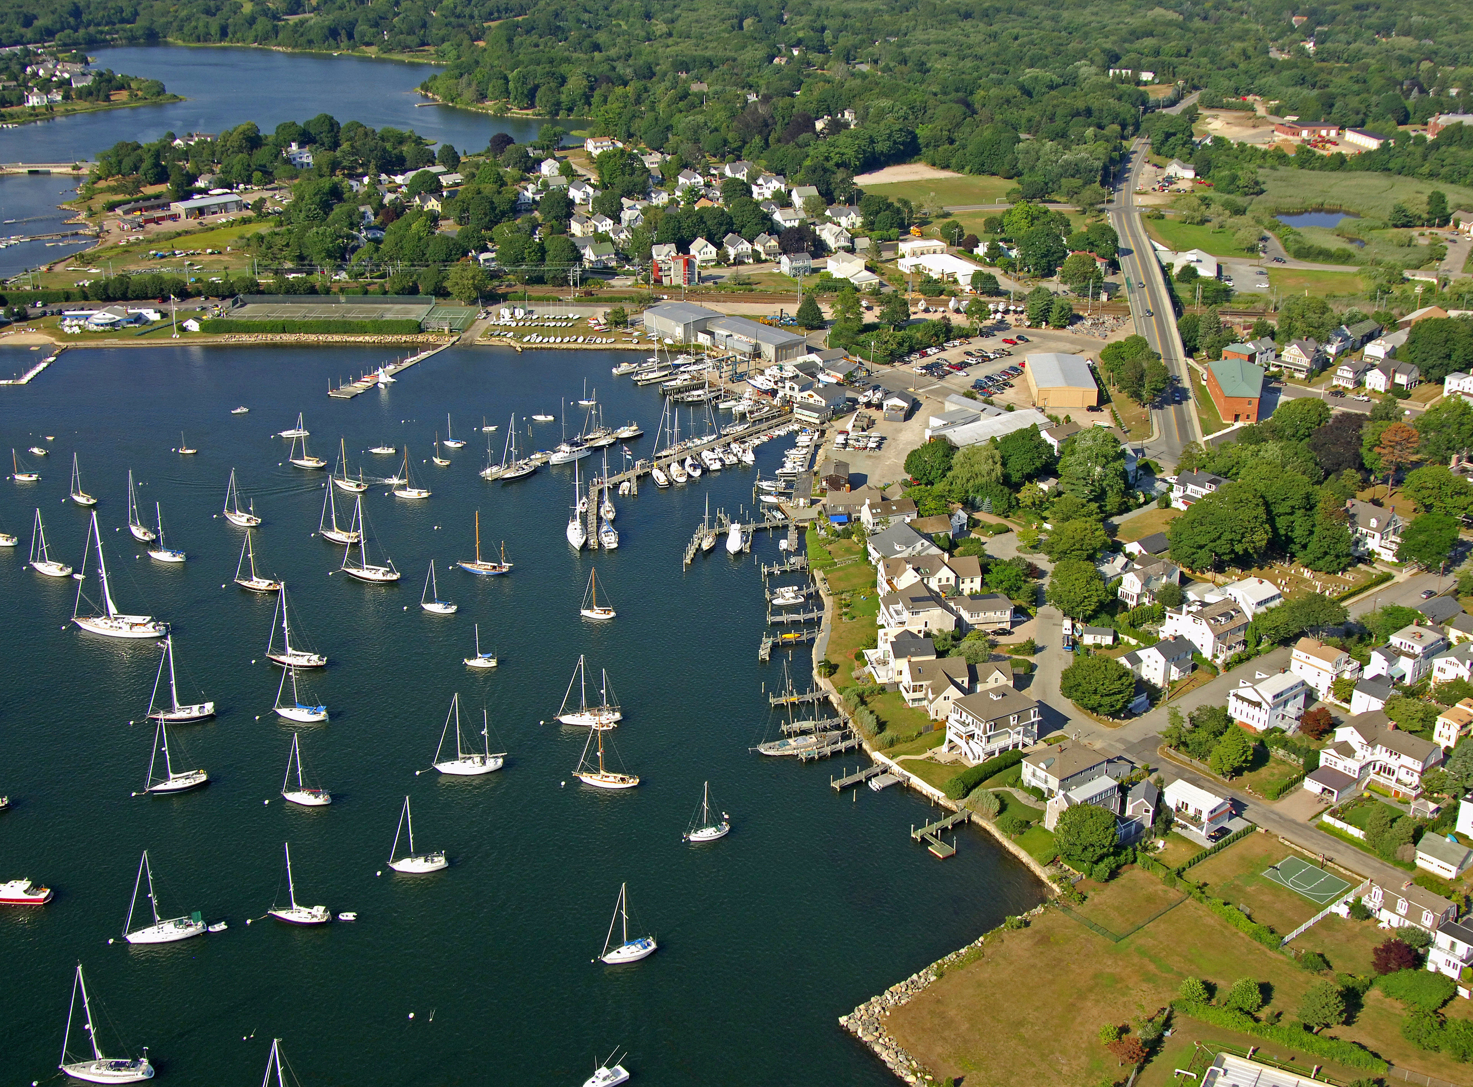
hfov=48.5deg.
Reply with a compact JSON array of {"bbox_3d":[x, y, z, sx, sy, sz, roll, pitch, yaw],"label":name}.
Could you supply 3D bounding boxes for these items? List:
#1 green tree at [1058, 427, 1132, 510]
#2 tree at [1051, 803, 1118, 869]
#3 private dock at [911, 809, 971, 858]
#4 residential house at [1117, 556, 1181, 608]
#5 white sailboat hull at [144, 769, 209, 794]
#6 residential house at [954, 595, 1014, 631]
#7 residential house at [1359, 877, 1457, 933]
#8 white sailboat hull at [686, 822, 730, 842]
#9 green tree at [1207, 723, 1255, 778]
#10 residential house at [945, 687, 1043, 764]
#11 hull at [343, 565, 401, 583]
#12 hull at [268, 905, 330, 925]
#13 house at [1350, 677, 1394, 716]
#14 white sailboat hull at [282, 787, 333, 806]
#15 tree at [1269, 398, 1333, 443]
[{"bbox_3d":[95.239,-19.934,435.610,18.000,18.500,18.000,0,23,0],"label":"green tree"},{"bbox_3d":[62.830,52.960,293.700,11.800,12.500,11.800,0,23,0],"label":"tree"},{"bbox_3d":[39.050,51.720,292.730,12.800,2.800,7.900,-16,27,-31],"label":"private dock"},{"bbox_3d":[96.030,8.280,378.720,16.000,7.400,7.700,-17,28,-34],"label":"residential house"},{"bbox_3d":[-104.370,45.070,305.010,10.730,2.300,3.500,-10,25,-22],"label":"white sailboat hull"},{"bbox_3d":[55.606,15.070,369.287,11.300,7.340,8.250,-5,23,-12],"label":"residential house"},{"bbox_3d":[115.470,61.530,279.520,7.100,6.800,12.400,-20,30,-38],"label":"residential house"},{"bbox_3d":[-5.090,51.830,293.020,7.840,2.200,2.600,-6,23,-11],"label":"white sailboat hull"},{"bbox_3d":[96.680,40.930,319.830,8.900,11.600,8.900,0,23,0],"label":"green tree"},{"bbox_3d":[49.793,35.122,319.090,15.900,9.900,10.000,-13,26,-28],"label":"residential house"},{"bbox_3d":[-88.710,7.320,396.860,15.000,2.000,4.000,5,23,12],"label":"hull"},{"bbox_3d":[-72.630,61.830,271.770,10.660,2.300,3.400,2,23,8],"label":"hull"},{"bbox_3d":[133.940,32.590,341.900,6.200,7.100,7.200,-20,30,-38],"label":"house"},{"bbox_3d":[-79.210,46.860,301.200,9.400,1.800,3.000,3,23,8],"label":"white sailboat hull"},{"bbox_3d":[159.840,-34.350,464.300,17.230,13.990,17.230,0,23,0],"label":"tree"}]

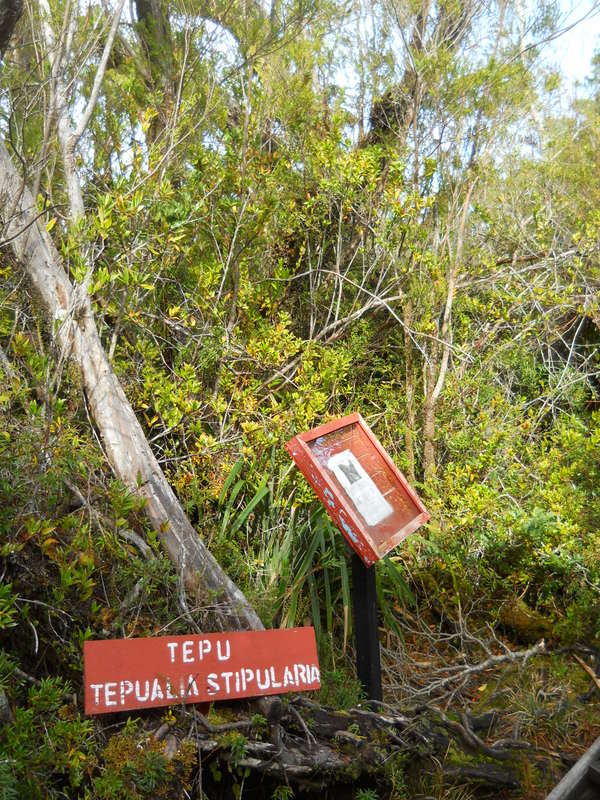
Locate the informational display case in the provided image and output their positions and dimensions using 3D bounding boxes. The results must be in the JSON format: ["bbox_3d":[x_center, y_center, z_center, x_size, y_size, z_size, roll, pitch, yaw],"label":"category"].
[{"bbox_3d":[0.227,0.304,3.090,0.058,0.490,0.533,-39,-10,26],"label":"informational display case"}]

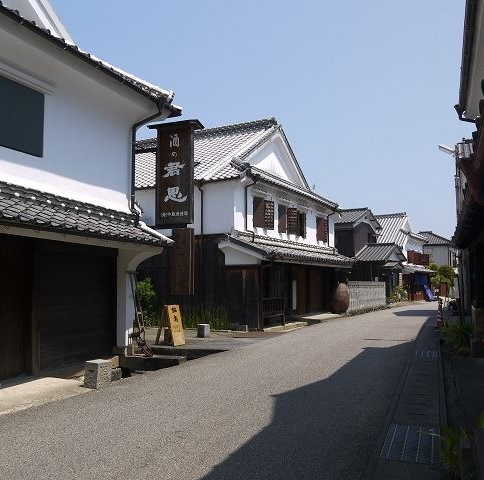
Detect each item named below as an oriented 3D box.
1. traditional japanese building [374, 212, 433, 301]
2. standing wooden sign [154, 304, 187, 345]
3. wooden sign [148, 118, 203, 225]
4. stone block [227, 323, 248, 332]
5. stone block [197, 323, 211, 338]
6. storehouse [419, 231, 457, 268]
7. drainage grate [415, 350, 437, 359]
[{"bbox_3d":[14.465,1.831,52.351,8.200,8.400,9.300,-3,-6,29],"label":"traditional japanese building"},{"bbox_3d":[-1.846,2.163,13.254,0.620,1.030,0.480,-3,-6,27],"label":"standing wooden sign"},{"bbox_3d":[-1.618,-1.591,12.838,1.380,2.523,0.600,-3,-6,26],"label":"wooden sign"},{"bbox_3d":[-0.134,2.868,17.070,0.720,0.280,0.240,-3,-6,29],"label":"stone block"},{"bbox_3d":[-1.119,2.656,15.118,0.260,0.370,0.290,-3,-6,29],"label":"stone block"},{"bbox_3d":[22.426,3.046,63.140,6.300,7.800,6.300,-3,-6,29],"label":"storehouse"},{"bbox_3d":[4.002,2.491,11.170,0.470,0.050,1.150,-2,-5,21],"label":"drainage grate"}]

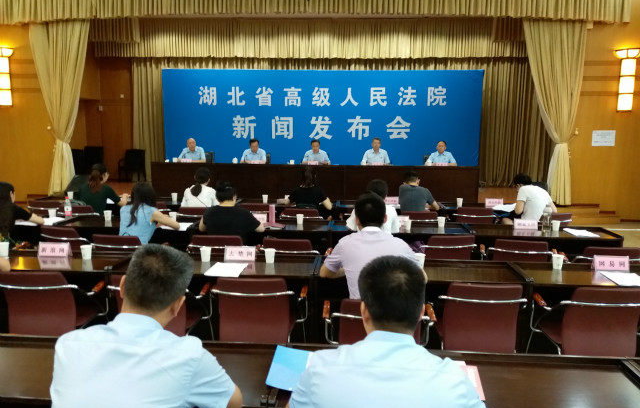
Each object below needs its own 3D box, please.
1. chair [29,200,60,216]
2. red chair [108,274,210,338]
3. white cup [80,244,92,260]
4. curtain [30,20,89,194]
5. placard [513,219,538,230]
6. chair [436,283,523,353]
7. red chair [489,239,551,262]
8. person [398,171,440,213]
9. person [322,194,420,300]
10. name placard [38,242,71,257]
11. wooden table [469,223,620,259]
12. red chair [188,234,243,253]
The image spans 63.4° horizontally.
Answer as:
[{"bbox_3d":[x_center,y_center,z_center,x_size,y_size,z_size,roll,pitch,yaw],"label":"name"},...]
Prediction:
[{"bbox_3d":[-3.222,0.352,6.411,0.570,0.860,0.600,1,7,3],"label":"chair"},{"bbox_3d":[-0.912,0.775,3.147,0.570,0.850,0.580,1,8,5],"label":"red chair"},{"bbox_3d":[-1.573,0.327,3.485,0.075,0.087,0.075,1,8,0],"label":"white cup"},{"bbox_3d":[-5.268,-1.933,10.570,1.200,3.550,0.300,1,8,4],"label":"curtain"},{"bbox_3d":[2.039,0.198,5.139,0.220,0.100,0.085,2,7,7],"label":"placard"},{"bbox_3d":[0.892,0.805,3.061,0.570,0.850,0.580,1,8,4],"label":"chair"},{"bbox_3d":[1.601,0.645,4.290,0.550,0.800,0.560,2,8,12],"label":"red chair"},{"bbox_3d":[1.113,0.252,5.952,0.520,1.270,0.750,2,7,11],"label":"person"},{"bbox_3d":[0.279,0.561,3.017,0.560,1.280,0.750,1,8,4],"label":"person"},{"bbox_3d":[-1.924,0.329,3.794,0.205,0.100,0.085,1,7,3],"label":"name placard"},{"bbox_3d":[2.084,0.637,5.061,1.380,0.750,0.530,1,7,3],"label":"wooden table"},{"bbox_3d":[-0.783,0.614,4.304,0.550,0.810,0.570,1,8,4],"label":"red chair"}]

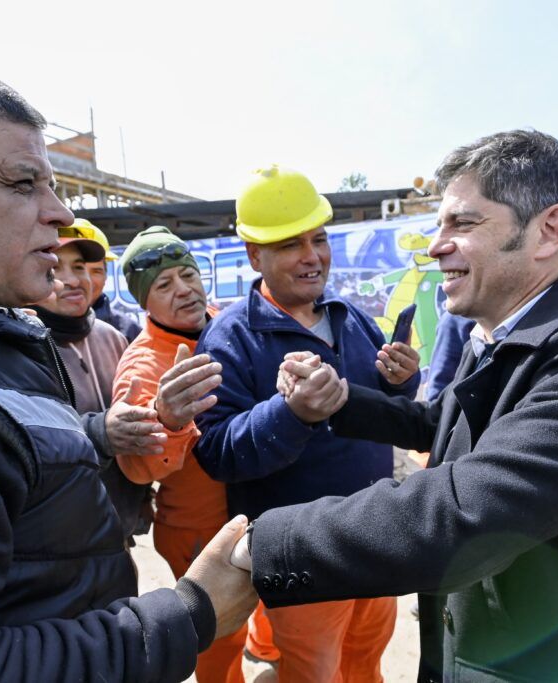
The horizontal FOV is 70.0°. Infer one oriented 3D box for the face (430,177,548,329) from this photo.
[{"bbox_3d":[0.280,-0.121,0.573,0.130,0.205,0.150,1,4,6],"label":"face"}]

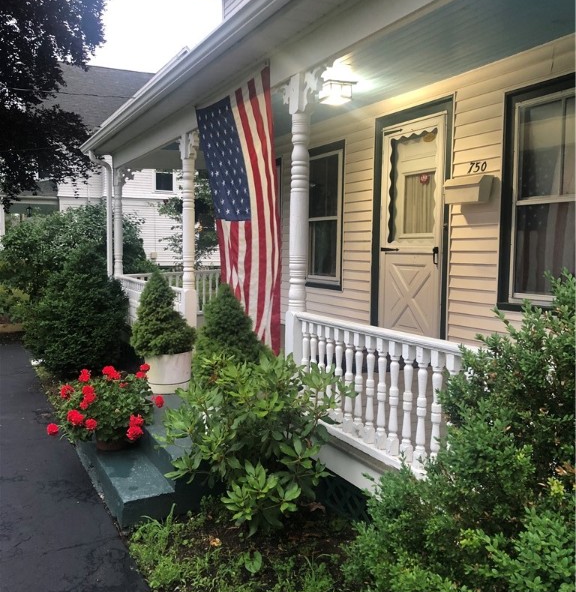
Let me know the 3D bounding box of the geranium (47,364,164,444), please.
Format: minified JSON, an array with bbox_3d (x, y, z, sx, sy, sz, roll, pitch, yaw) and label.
[{"bbox_3d":[-1.298,0.836,4.481,0.720,0.520,0.760,-2,5,-27],"label":"geranium"}]

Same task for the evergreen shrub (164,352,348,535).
[{"bbox_3d":[-0.212,0.840,3.576,0.900,0.920,0.950,-2,5,-27],"label":"evergreen shrub"}]

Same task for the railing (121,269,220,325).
[{"bbox_3d":[-0.953,0.075,7.566,1.600,0.720,3.000,-2,5,-27],"label":"railing"}]

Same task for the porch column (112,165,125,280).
[{"bbox_3d":[-2.309,-0.651,8.496,0.125,2.170,0.125,-2,5,-27],"label":"porch column"}]

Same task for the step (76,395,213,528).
[{"bbox_3d":[-0.968,1.061,4.728,1.040,0.360,2.200,-2,5,-27],"label":"step"}]

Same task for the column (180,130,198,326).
[{"bbox_3d":[-0.932,-0.425,5.840,0.125,2.170,0.125,-2,5,-27],"label":"column"}]

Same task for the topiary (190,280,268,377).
[{"bbox_3d":[-0.397,0.258,4.187,0.500,0.740,0.500,1,4,0],"label":"topiary"}]

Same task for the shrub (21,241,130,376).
[{"bbox_3d":[-2.617,0.157,7.806,1.200,1.620,1.200,-2,5,-27],"label":"shrub"}]

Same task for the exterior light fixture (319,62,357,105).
[{"bbox_3d":[0.360,-1.553,4.494,0.220,0.230,0.220,-2,5,-27],"label":"exterior light fixture"}]

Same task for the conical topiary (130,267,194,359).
[{"bbox_3d":[-1.061,0.129,5.335,0.540,0.740,0.540,-2,5,-27],"label":"conical topiary"}]

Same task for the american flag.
[{"bbox_3d":[-0.415,-0.511,4.768,0.200,2.080,1.380,-2,5,-27],"label":"american flag"}]

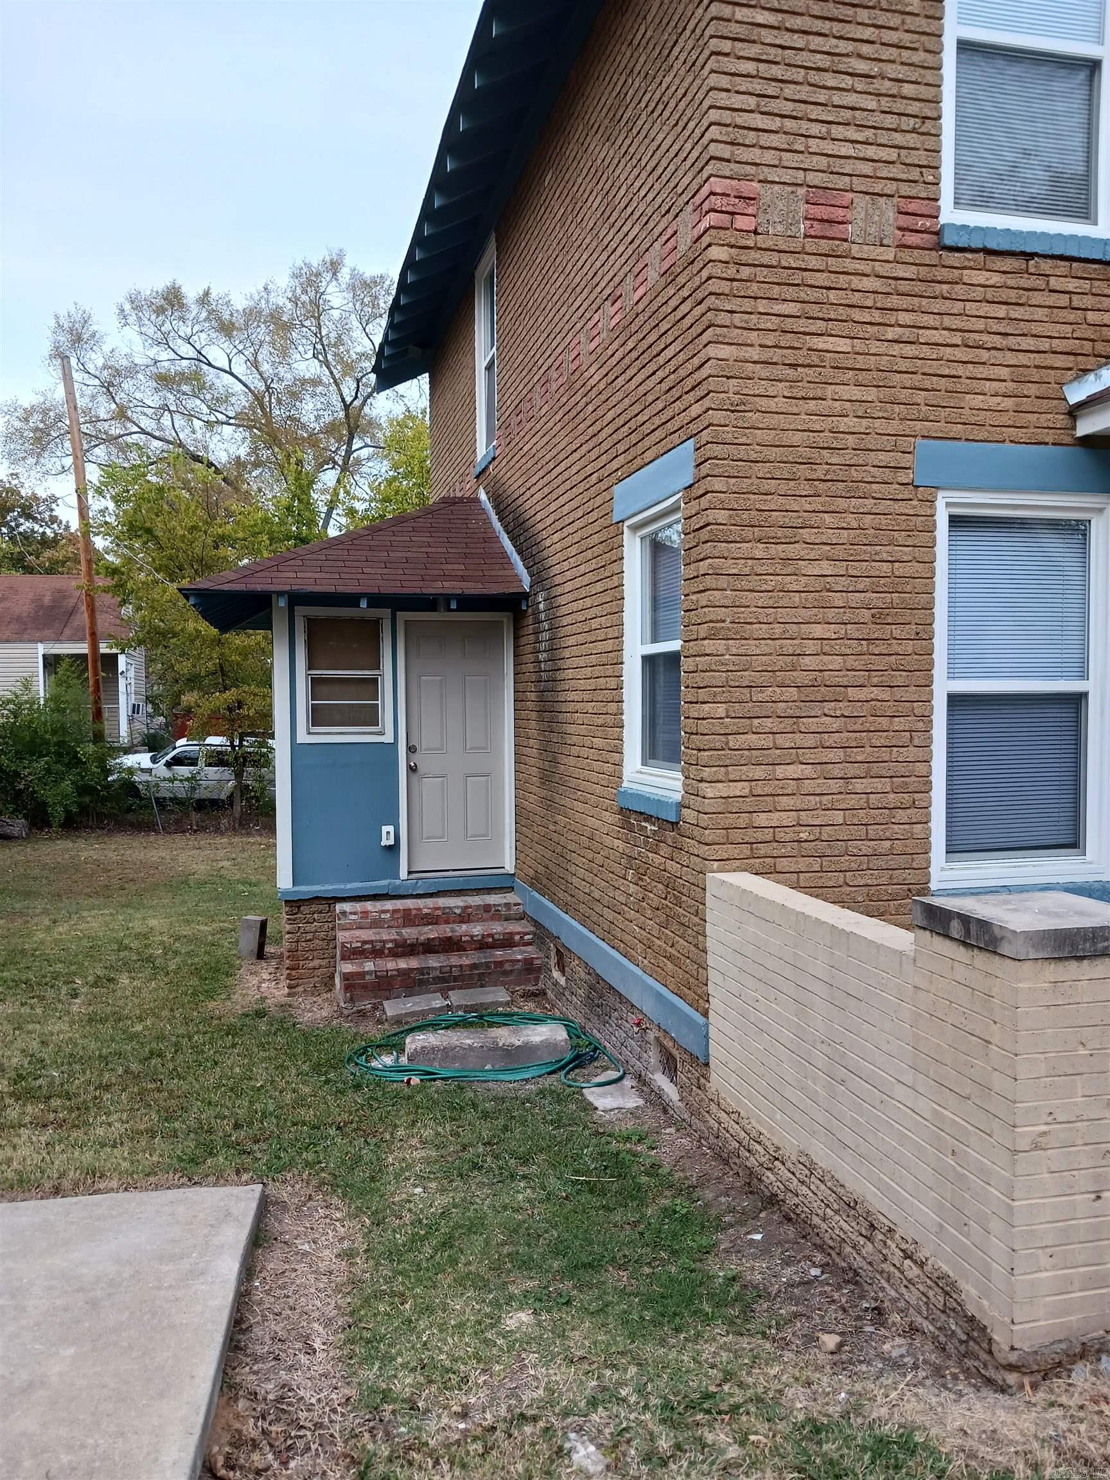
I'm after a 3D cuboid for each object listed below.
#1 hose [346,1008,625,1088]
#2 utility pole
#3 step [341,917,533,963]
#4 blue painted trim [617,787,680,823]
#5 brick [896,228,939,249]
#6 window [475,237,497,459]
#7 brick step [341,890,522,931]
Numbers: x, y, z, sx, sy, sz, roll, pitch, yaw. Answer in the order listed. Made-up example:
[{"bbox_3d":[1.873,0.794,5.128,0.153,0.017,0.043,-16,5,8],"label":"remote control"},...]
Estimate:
[{"bbox_3d":[-0.482,1.802,6.761,1.460,0.075,1.580,-1,2,-13],"label":"hose"},{"bbox_3d":[-9.760,-3.161,24.000,0.270,9.571,0.270,-4,2,-13],"label":"utility pole"},{"bbox_3d":[-0.868,1.460,8.430,1.378,0.131,0.374,-1,2,-13],"label":"step"},{"bbox_3d":[0.521,0.327,5.916,0.118,0.127,1.029,-1,2,-14],"label":"blue painted trim"},{"bbox_3d":[1.647,-2.294,5.320,0.222,0.063,0.093,-1,2,-14],"label":"brick"},{"bbox_3d":[-0.556,-3.384,10.181,0.098,1.710,0.960,-1,2,-14],"label":"window"},{"bbox_3d":[-0.961,1.313,8.807,1.378,0.135,0.410,-1,2,-13],"label":"brick step"}]

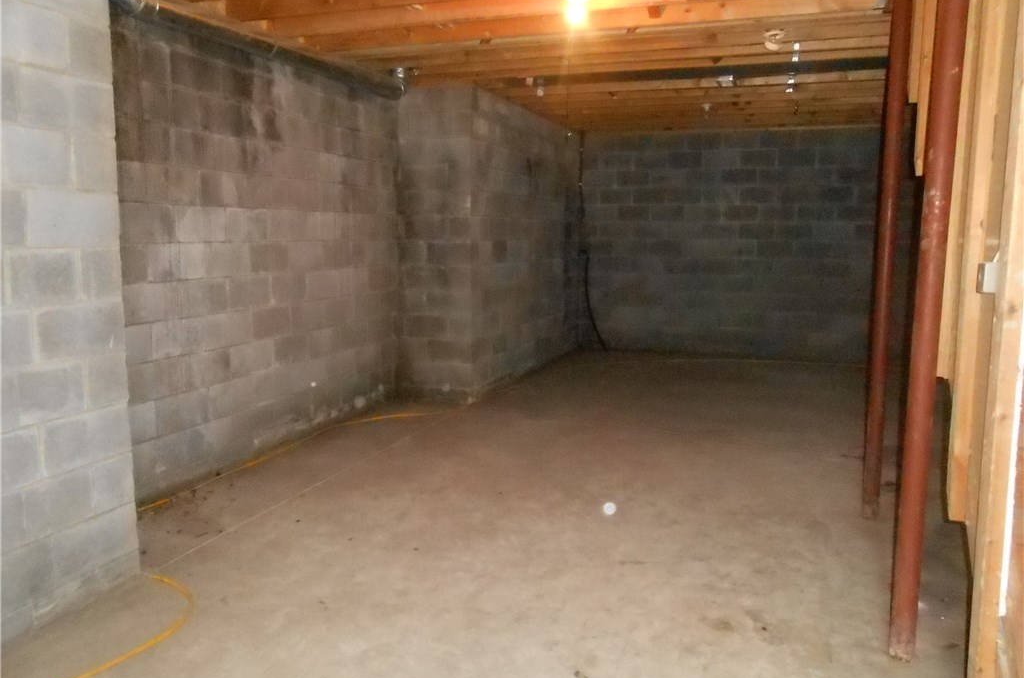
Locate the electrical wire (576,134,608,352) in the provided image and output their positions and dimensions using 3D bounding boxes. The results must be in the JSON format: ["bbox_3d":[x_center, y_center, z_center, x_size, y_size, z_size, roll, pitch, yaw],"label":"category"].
[{"bbox_3d":[0.947,-1.133,9.050,0.320,2.550,0.120,2,8,14],"label":"electrical wire"}]

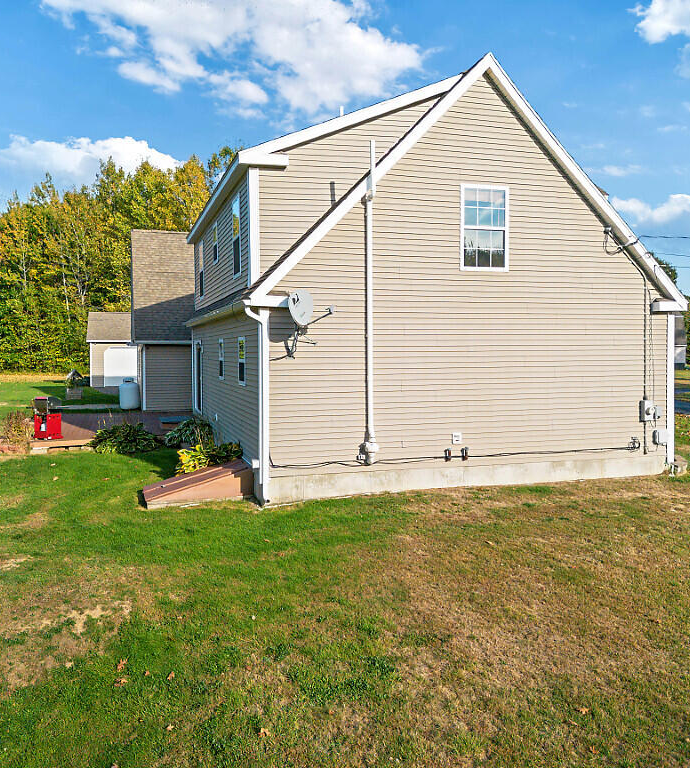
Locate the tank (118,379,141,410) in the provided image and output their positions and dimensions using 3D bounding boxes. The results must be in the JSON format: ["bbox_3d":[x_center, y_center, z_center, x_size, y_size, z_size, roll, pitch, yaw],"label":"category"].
[{"bbox_3d":[-8.233,0.383,27.200,0.760,1.250,0.760,-1,3,-17],"label":"tank"}]

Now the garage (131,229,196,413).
[{"bbox_3d":[-4.590,-2.785,30.438,8.800,7.262,8.700,-1,3,-17],"label":"garage"}]

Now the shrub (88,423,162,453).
[{"bbox_3d":[-5.745,1.402,18.500,1.650,0.720,1.100,-1,3,-17],"label":"shrub"}]

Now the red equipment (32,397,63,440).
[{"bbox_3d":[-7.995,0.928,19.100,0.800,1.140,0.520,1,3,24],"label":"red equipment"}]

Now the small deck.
[{"bbox_3d":[-6.694,1.384,21.540,4.400,0.280,7.300,-1,3,-17],"label":"small deck"}]

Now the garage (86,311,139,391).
[{"bbox_3d":[-12.478,-2.177,44.517,6.900,4.350,6.700,-1,3,-18],"label":"garage"}]

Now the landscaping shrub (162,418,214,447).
[{"bbox_3d":[-4.326,1.327,19.500,1.200,0.680,1.100,-1,3,-17],"label":"landscaping shrub"}]

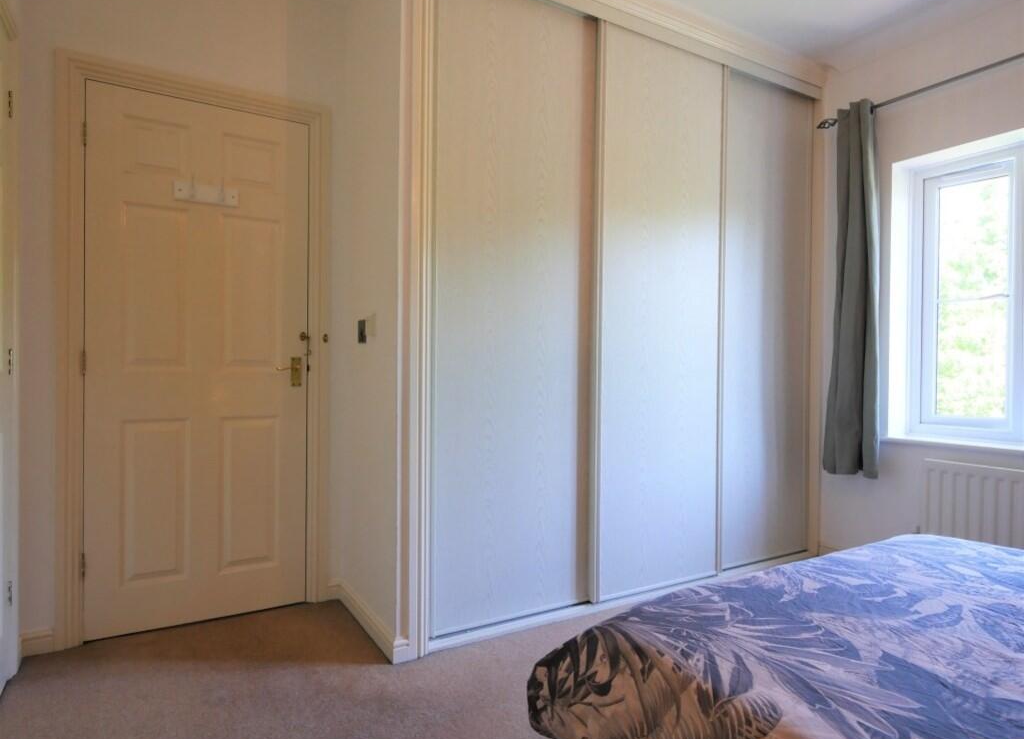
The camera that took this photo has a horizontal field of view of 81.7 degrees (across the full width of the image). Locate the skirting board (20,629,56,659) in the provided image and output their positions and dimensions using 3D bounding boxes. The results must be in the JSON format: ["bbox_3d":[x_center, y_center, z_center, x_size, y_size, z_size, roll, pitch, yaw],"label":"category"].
[{"bbox_3d":[-1.639,0.940,2.049,0.095,0.095,0.022,0,1,-30],"label":"skirting board"}]

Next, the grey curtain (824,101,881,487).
[{"bbox_3d":[1.706,-0.398,2.962,0.130,1.850,0.260,0,1,-30],"label":"grey curtain"}]

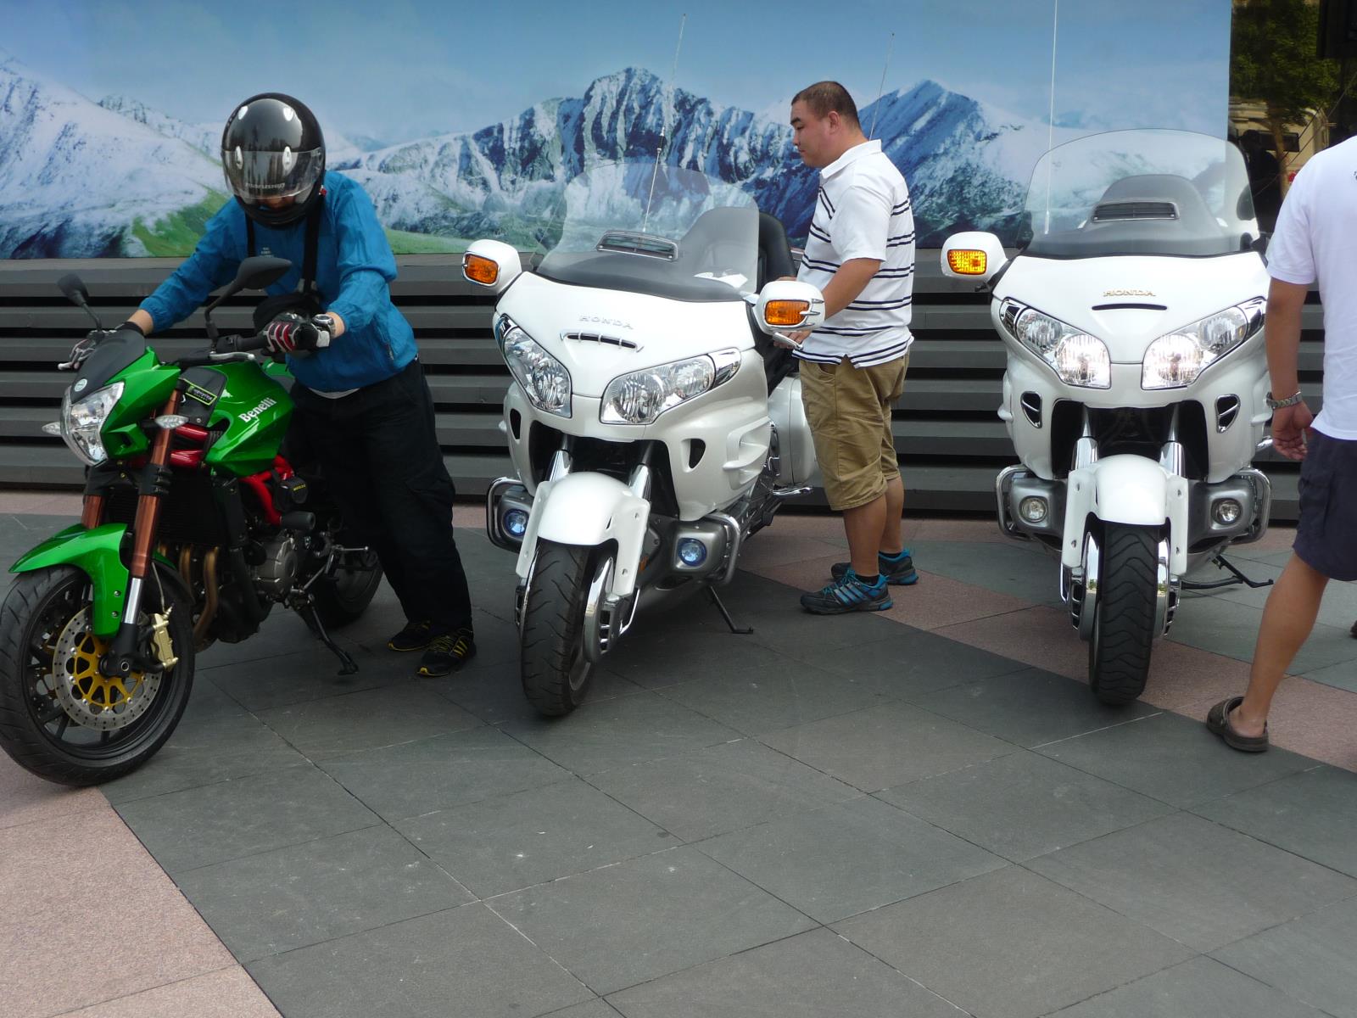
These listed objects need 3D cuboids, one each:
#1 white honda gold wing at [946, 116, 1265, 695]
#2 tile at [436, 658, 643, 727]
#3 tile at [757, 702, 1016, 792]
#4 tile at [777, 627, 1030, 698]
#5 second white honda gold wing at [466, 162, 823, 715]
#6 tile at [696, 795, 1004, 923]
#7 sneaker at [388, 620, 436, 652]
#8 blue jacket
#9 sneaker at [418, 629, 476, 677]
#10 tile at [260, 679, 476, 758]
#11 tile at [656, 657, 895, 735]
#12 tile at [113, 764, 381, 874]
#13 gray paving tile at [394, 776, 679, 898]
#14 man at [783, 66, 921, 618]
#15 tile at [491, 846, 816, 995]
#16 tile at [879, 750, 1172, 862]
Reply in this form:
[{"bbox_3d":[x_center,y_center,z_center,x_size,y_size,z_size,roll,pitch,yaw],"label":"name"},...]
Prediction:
[{"bbox_3d":[1.429,-0.407,5.243,1.030,1.470,2.600,2,12,17],"label":"white honda gold wing"},{"bbox_3d":[-0.415,0.512,4.768,0.488,0.030,0.488,-9,13,-31],"label":"tile"},{"bbox_3d":[0.524,0.609,4.287,0.497,0.025,0.497,-9,14,-31],"label":"tile"},{"bbox_3d":[0.696,0.468,4.965,0.500,0.030,0.500,-9,14,-31],"label":"tile"},{"bbox_3d":[-0.066,-0.365,5.296,1.030,1.450,2.600,7,13,15],"label":"second white honda gold wing"},{"bbox_3d":[0.366,0.755,3.625,0.500,0.030,0.500,-9,14,-31],"label":"tile"},{"bbox_3d":[-0.788,0.369,5.306,0.285,0.110,0.105,-11,15,-39],"label":"sneaker"},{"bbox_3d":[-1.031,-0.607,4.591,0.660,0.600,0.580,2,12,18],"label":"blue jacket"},{"bbox_3d":[-0.682,0.419,5.052,0.105,0.110,0.285,5,13,28],"label":"sneaker"},{"bbox_3d":[-0.830,0.575,4.519,0.488,0.030,0.488,-9,13,-31],"label":"tile"},{"bbox_3d":[0.255,0.531,4.705,0.497,0.025,0.497,-9,14,-31],"label":"tile"},{"bbox_3d":[-1.005,0.727,3.945,0.497,0.025,0.497,-9,14,-31],"label":"tile"},{"bbox_3d":[-0.316,0.726,3.700,0.488,0.030,0.488,-9,13,-31],"label":"gray paving tile"},{"bbox_3d":[0.568,-0.544,5.569,0.420,1.710,0.520,-1,12,3],"label":"man"},{"bbox_3d":[-0.059,0.802,3.291,0.488,0.030,0.488,-9,13,-31],"label":"tile"},{"bbox_3d":[0.791,0.685,3.878,0.497,0.025,0.497,-9,14,-31],"label":"tile"}]

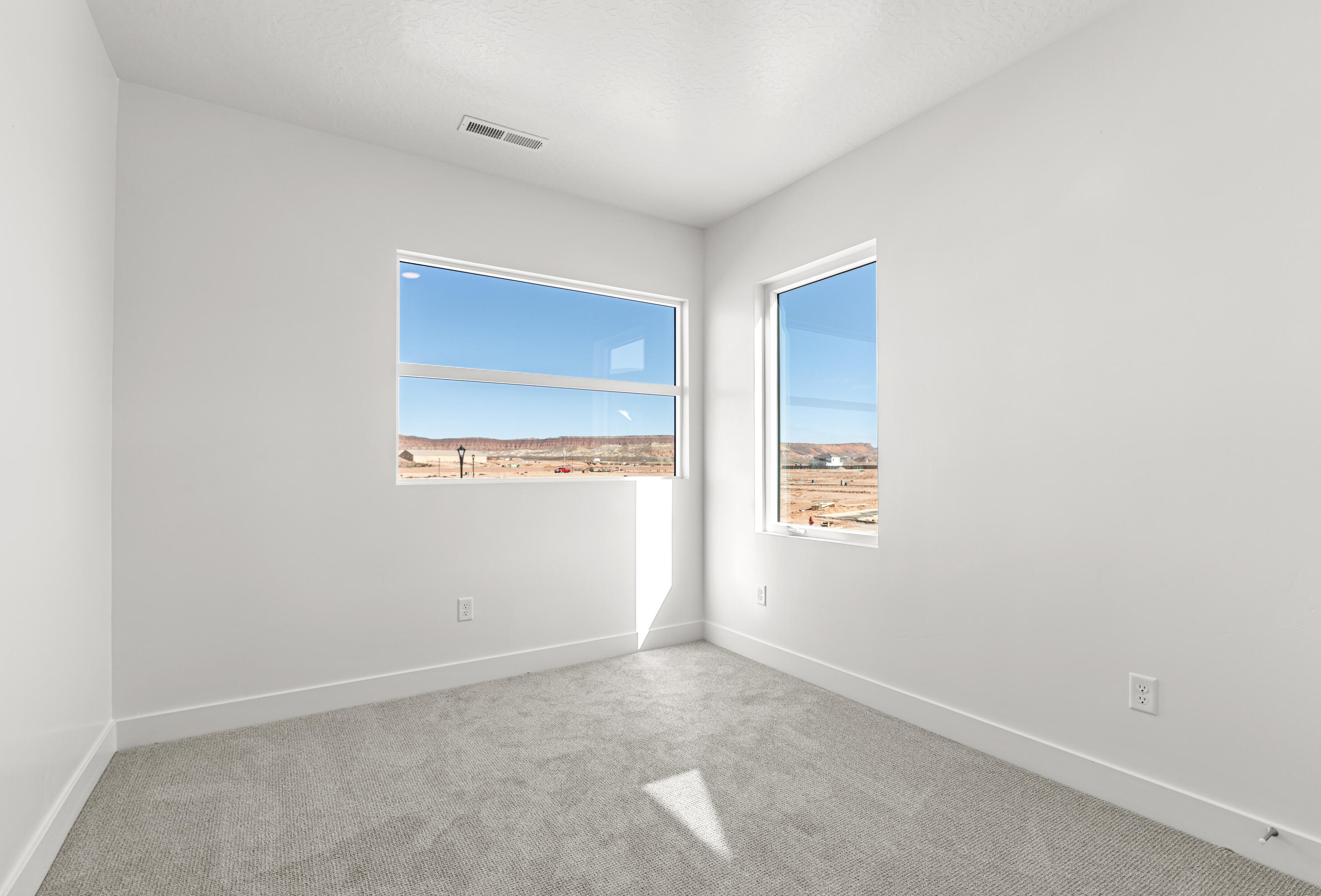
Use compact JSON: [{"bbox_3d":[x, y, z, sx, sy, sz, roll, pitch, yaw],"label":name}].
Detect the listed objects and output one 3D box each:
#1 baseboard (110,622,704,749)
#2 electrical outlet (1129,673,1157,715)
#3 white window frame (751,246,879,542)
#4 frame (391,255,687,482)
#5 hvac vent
[{"bbox_3d":[-0.949,1.186,3.200,2.965,0.130,0.017,1,-2,-33],"label":"baseboard"},{"bbox_3d":[1.596,0.816,1.977,0.009,0.118,0.074,1,-2,-33],"label":"electrical outlet"},{"bbox_3d":[0.850,-0.255,3.265,0.110,1.498,0.872,1,-2,-33],"label":"white window frame"},{"bbox_3d":[-0.595,-0.398,3.536,1.800,1.194,0.110,1,-2,-33],"label":"frame"},{"bbox_3d":[-0.745,-1.492,2.857,0.400,0.020,0.143,1,-2,-33],"label":"hvac vent"}]

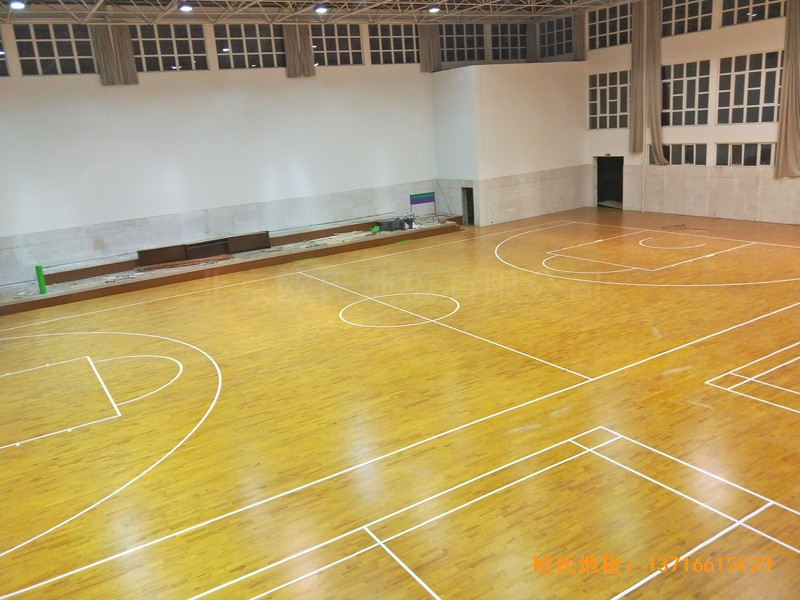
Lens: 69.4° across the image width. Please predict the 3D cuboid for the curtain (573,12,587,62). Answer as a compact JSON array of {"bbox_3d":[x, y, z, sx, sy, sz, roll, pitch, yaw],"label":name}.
[{"bbox_3d":[9.474,-13.935,30.615,0.220,2.368,0.761,-14,19,-28],"label":"curtain"}]

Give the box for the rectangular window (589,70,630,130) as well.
[{"bbox_3d":[10.961,-10.359,30.059,0.150,2.770,2.783,-14,19,-28],"label":"rectangular window"}]

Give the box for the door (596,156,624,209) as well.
[{"bbox_3d":[11.658,-6.468,32.033,0.150,2.867,1.903,-13,17,-28],"label":"door"}]

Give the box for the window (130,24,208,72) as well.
[{"bbox_3d":[-9.836,-10.785,24.700,3.019,1.909,0.120,-13,17,-28],"label":"window"}]

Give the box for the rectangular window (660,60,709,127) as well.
[{"bbox_3d":[13.377,-9.724,27.443,0.120,2.818,2.799,-13,17,-28],"label":"rectangular window"}]

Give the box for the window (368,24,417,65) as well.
[{"bbox_3d":[-0.194,-12.929,29.245,2.970,1.821,0.150,-14,19,-28],"label":"window"}]

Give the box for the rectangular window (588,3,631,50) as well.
[{"bbox_3d":[10.587,-13.675,29.020,0.150,1.793,2.780,-14,19,-28],"label":"rectangular window"}]

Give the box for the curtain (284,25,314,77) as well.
[{"bbox_3d":[-4.739,-11.749,27.266,1.373,2.412,0.220,-13,17,-28],"label":"curtain"}]

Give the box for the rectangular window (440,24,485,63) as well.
[{"bbox_3d":[3.434,-14.147,31.762,3.110,1.940,0.120,-13,17,-28],"label":"rectangular window"}]

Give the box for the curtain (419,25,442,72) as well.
[{"bbox_3d":[1.639,-13.357,30.683,1.370,2.413,0.220,-13,17,-28],"label":"curtain"}]

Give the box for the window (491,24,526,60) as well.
[{"bbox_3d":[6.300,-14.409,32.361,2.922,1.814,0.150,-14,19,-28],"label":"window"}]

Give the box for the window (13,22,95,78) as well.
[{"bbox_3d":[-13.470,-9.861,22.767,2.684,1.905,0.120,-13,17,-28],"label":"window"}]

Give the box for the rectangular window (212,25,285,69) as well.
[{"bbox_3d":[-6.723,-11.573,26.357,3.239,1.916,0.120,-13,17,-28],"label":"rectangular window"}]

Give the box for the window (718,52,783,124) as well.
[{"bbox_3d":[14.654,-8.813,24.167,0.150,2.722,2.631,-14,19,-28],"label":"window"}]

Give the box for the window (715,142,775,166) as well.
[{"bbox_3d":[14.943,-6.272,24.890,0.150,0.994,2.761,-14,19,-28],"label":"window"}]

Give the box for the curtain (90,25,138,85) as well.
[{"bbox_3d":[-11.340,-9.779,23.080,1.354,2.261,0.250,-14,19,-28],"label":"curtain"}]

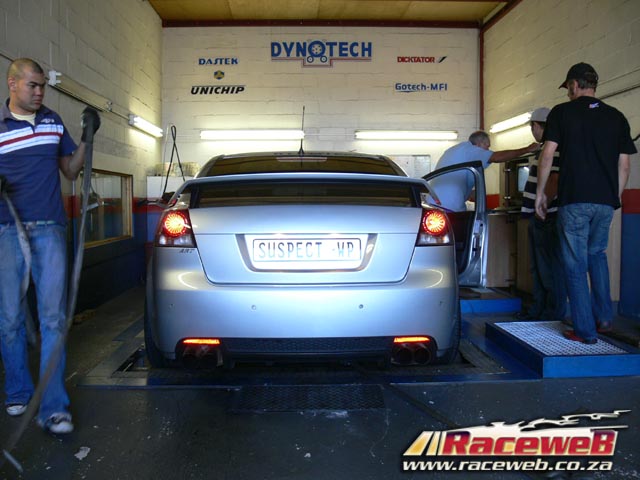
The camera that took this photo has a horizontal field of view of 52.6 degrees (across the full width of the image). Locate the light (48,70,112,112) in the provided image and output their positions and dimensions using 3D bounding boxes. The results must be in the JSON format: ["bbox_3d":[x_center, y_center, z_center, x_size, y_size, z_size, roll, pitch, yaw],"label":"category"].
[{"bbox_3d":[-2.077,-1.283,5.720,0.100,0.130,1.530,0,3,-3],"label":"light"}]

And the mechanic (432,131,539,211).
[{"bbox_3d":[1.668,-0.291,6.600,1.000,1.630,0.580,-2,4,-25],"label":"mechanic"}]

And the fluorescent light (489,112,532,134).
[{"bbox_3d":[2.454,-1.485,8.250,0.100,0.130,1.530,0,3,-3],"label":"fluorescent light"}]

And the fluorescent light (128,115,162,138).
[{"bbox_3d":[-2.191,-1.435,8.220,0.100,0.130,1.530,0,3,-3],"label":"fluorescent light"}]

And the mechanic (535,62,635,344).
[{"bbox_3d":[1.778,-0.256,4.300,0.600,1.830,0.520,-1,3,-9],"label":"mechanic"}]

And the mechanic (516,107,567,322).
[{"bbox_3d":[1.908,-0.221,5.500,0.480,1.850,0.520,2,4,32],"label":"mechanic"}]

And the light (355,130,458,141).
[{"bbox_3d":[1.267,-1.531,9.480,1.530,0.130,0.100,0,3,-3],"label":"light"}]

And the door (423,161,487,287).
[{"bbox_3d":[1.053,-0.152,5.950,0.180,1.100,1.150,-3,4,-39],"label":"door"}]

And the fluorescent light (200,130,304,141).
[{"bbox_3d":[-0.981,-1.518,9.400,1.530,0.130,0.100,0,3,-3],"label":"fluorescent light"}]

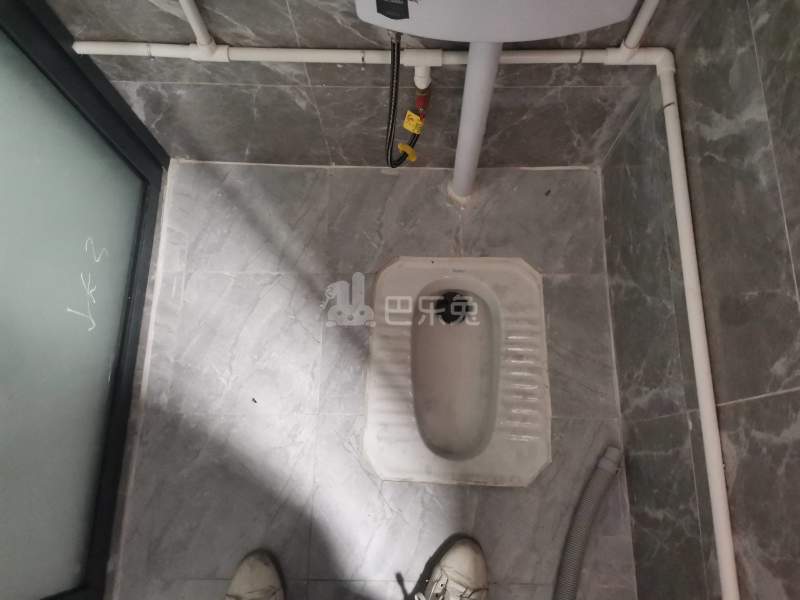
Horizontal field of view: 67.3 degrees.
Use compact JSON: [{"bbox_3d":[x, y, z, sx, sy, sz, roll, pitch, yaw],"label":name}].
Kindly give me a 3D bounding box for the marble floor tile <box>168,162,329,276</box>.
[{"bbox_3d":[-0.320,-0.178,1.307,0.325,0.010,0.245,1,75,1],"label":"marble floor tile"}]

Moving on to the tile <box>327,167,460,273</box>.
[{"bbox_3d":[-0.010,-0.175,1.304,0.294,0.010,0.245,1,75,1],"label":"tile"}]

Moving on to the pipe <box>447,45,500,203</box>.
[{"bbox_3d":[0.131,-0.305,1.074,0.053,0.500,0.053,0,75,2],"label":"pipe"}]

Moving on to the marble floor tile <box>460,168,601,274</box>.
[{"bbox_3d":[0.289,-0.172,1.301,0.304,0.010,0.245,1,75,1],"label":"marble floor tile"}]

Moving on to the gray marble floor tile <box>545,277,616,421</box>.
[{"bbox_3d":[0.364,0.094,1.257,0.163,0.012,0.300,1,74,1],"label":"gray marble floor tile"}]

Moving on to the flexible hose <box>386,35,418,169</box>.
[{"bbox_3d":[0.003,-0.322,1.041,0.064,0.425,0.050,1,75,1],"label":"flexible hose"}]

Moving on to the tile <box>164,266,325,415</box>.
[{"bbox_3d":[-0.312,0.085,1.235,0.302,0.010,0.300,1,75,1],"label":"tile"}]

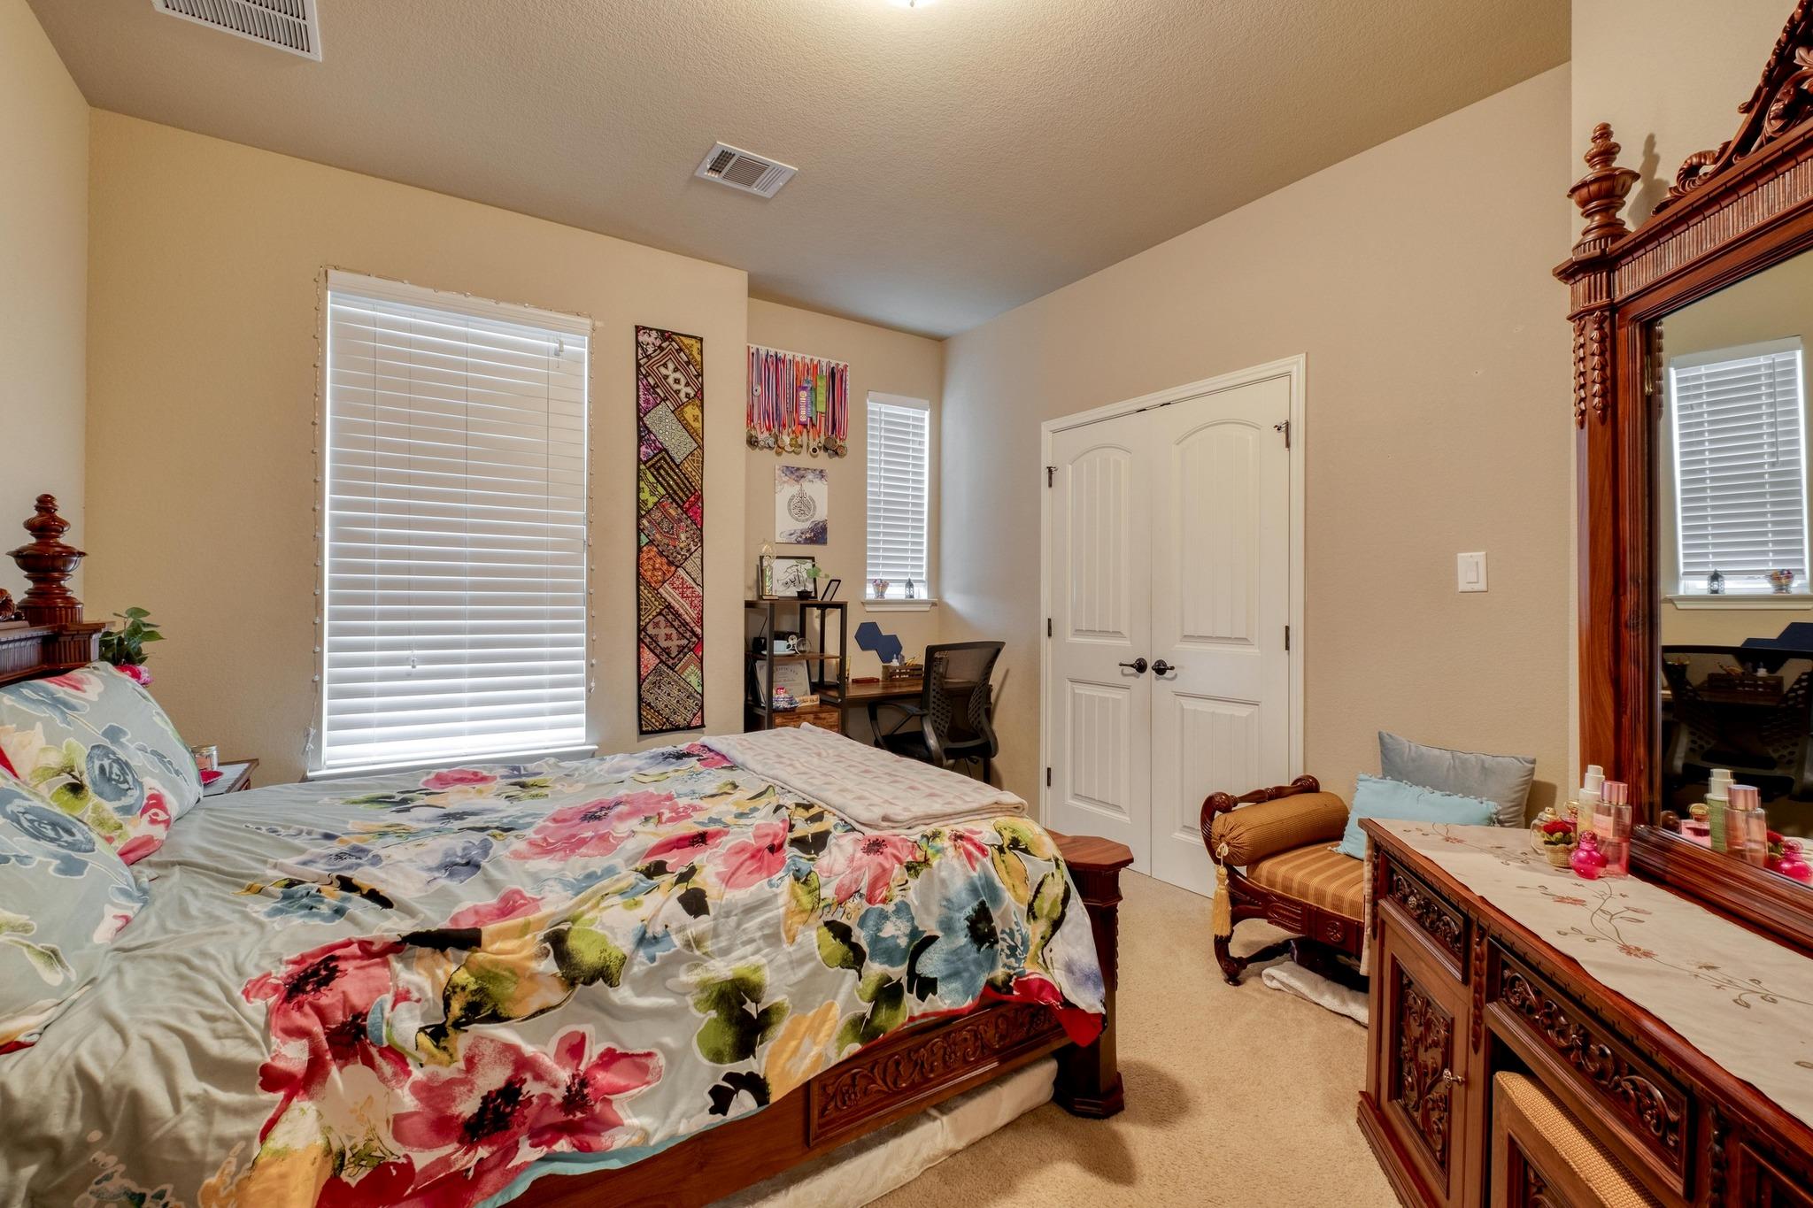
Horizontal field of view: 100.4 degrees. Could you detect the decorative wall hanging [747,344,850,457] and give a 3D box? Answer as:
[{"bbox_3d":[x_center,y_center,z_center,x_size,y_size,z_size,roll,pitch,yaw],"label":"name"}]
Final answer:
[{"bbox_3d":[-0.563,-1.052,3.967,0.615,0.525,0.050,0,0,-35],"label":"decorative wall hanging"}]

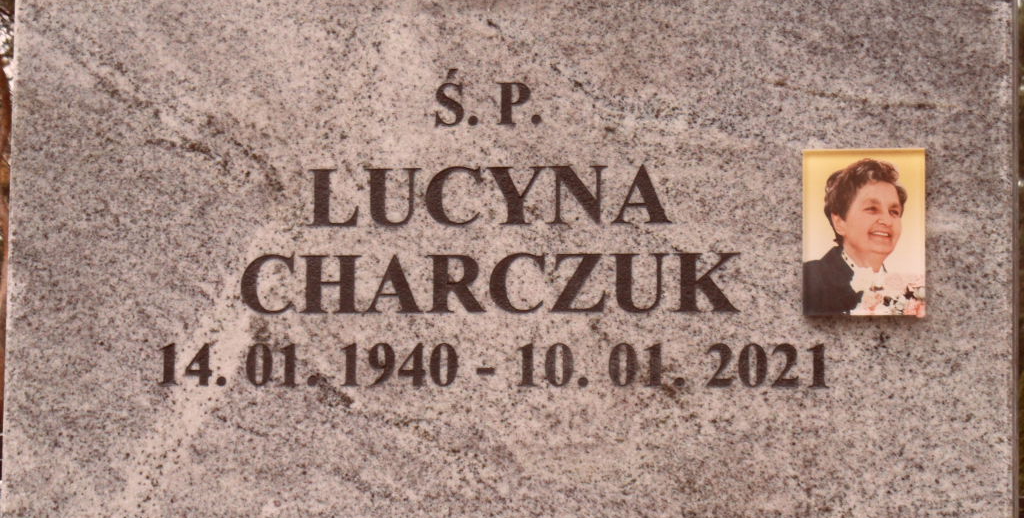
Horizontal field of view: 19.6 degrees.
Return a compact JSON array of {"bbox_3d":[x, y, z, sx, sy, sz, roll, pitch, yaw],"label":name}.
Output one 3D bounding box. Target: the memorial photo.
[{"bbox_3d":[0.312,-0.023,2.614,0.108,0.147,0.010,0,-5,12],"label":"memorial photo"}]

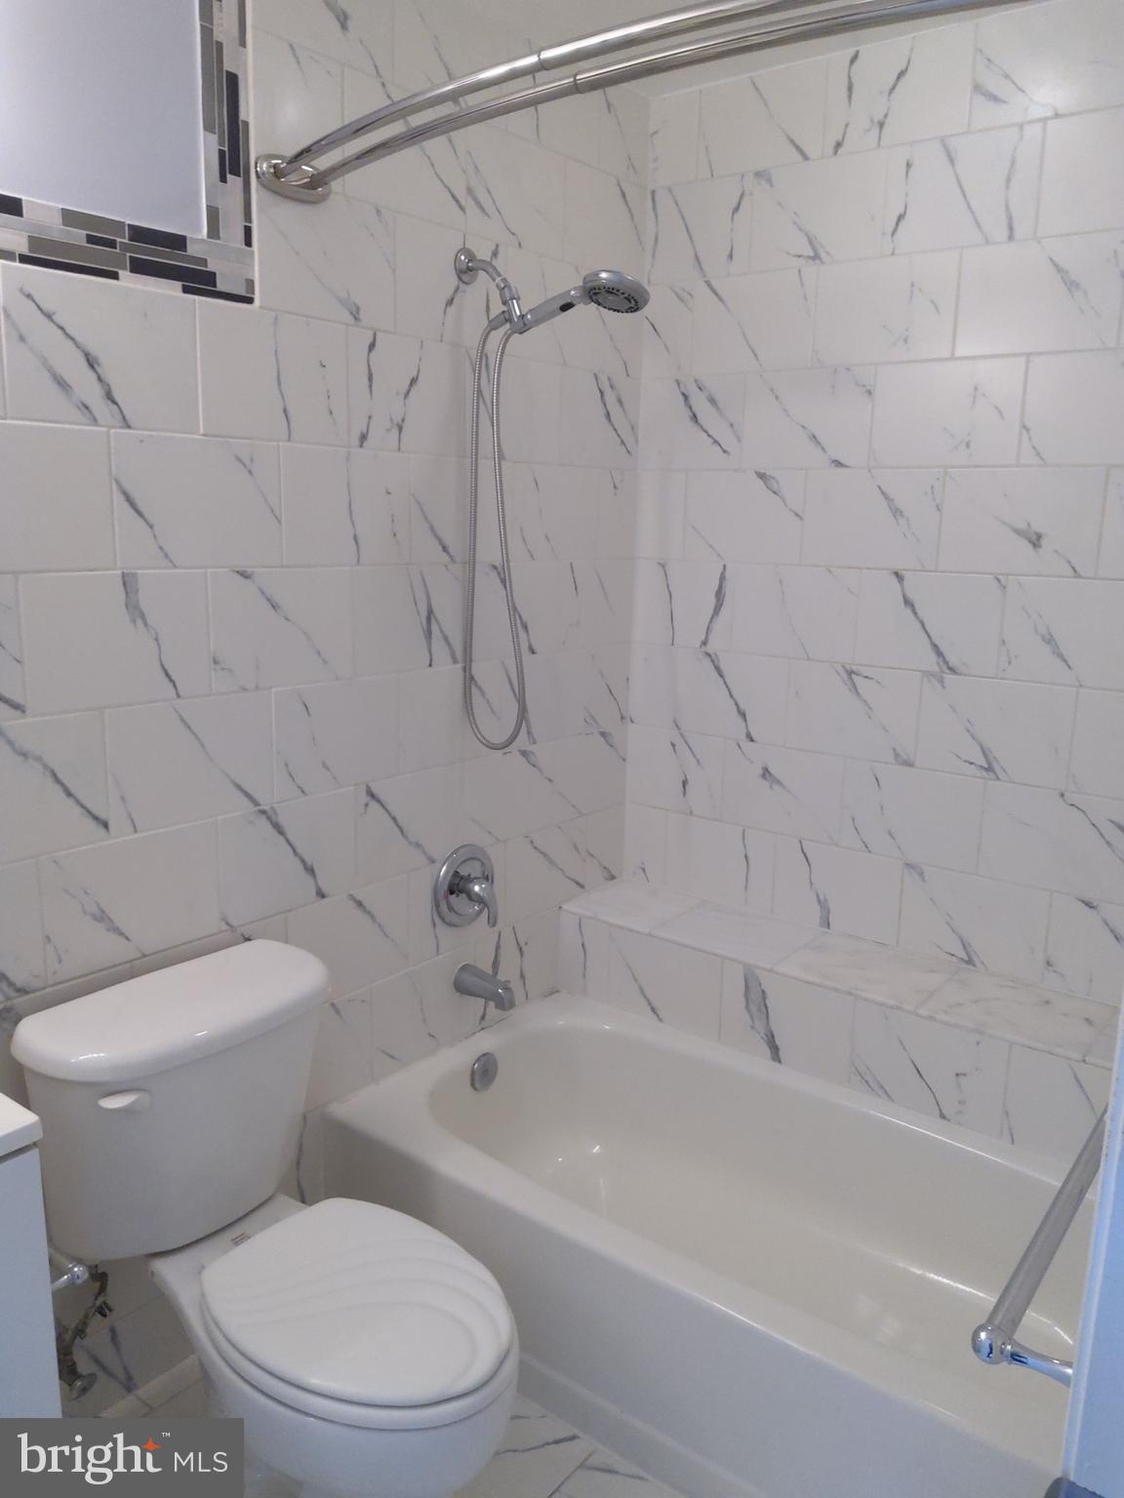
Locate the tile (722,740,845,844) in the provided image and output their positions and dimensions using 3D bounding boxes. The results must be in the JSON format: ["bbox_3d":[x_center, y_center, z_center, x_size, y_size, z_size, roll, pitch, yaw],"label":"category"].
[{"bbox_3d":[0.501,0.095,2.561,0.299,0.201,0.010,10,15,37],"label":"tile"}]

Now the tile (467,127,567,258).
[{"bbox_3d":[-0.088,-1.103,2.239,0.010,0.203,0.301,10,15,37],"label":"tile"}]

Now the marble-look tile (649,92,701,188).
[{"bbox_3d":[0.254,-1.354,2.499,0.123,0.185,0.010,10,15,37],"label":"marble-look tile"}]

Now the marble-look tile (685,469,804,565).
[{"bbox_3d":[0.407,-0.524,2.527,0.299,0.202,0.010,10,15,37],"label":"marble-look tile"}]

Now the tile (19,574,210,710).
[{"bbox_3d":[-0.658,-0.163,1.685,0.010,0.202,0.299,10,15,37],"label":"tile"}]

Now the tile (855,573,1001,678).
[{"bbox_3d":[0.749,-0.261,2.303,0.299,0.202,0.010,10,15,37],"label":"tile"}]

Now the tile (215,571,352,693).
[{"bbox_3d":[-0.473,-0.207,1.919,0.010,0.201,0.299,10,15,37],"label":"tile"}]

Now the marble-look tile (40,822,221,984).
[{"bbox_3d":[-0.677,0.237,1.787,0.010,0.203,0.301,10,15,37],"label":"marble-look tile"}]

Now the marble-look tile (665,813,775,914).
[{"bbox_3d":[0.378,0.270,2.702,0.300,0.200,0.010,10,15,37],"label":"marble-look tile"}]

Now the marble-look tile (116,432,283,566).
[{"bbox_3d":[-0.563,-0.384,1.758,0.010,0.202,0.299,10,15,37],"label":"marble-look tile"}]

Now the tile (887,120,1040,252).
[{"bbox_3d":[0.765,-1.067,2.158,0.299,0.203,0.010,10,15,37],"label":"tile"}]

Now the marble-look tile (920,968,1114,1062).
[{"bbox_3d":[0.888,0.506,2.176,0.300,0.010,0.266,10,15,37],"label":"marble-look tile"}]

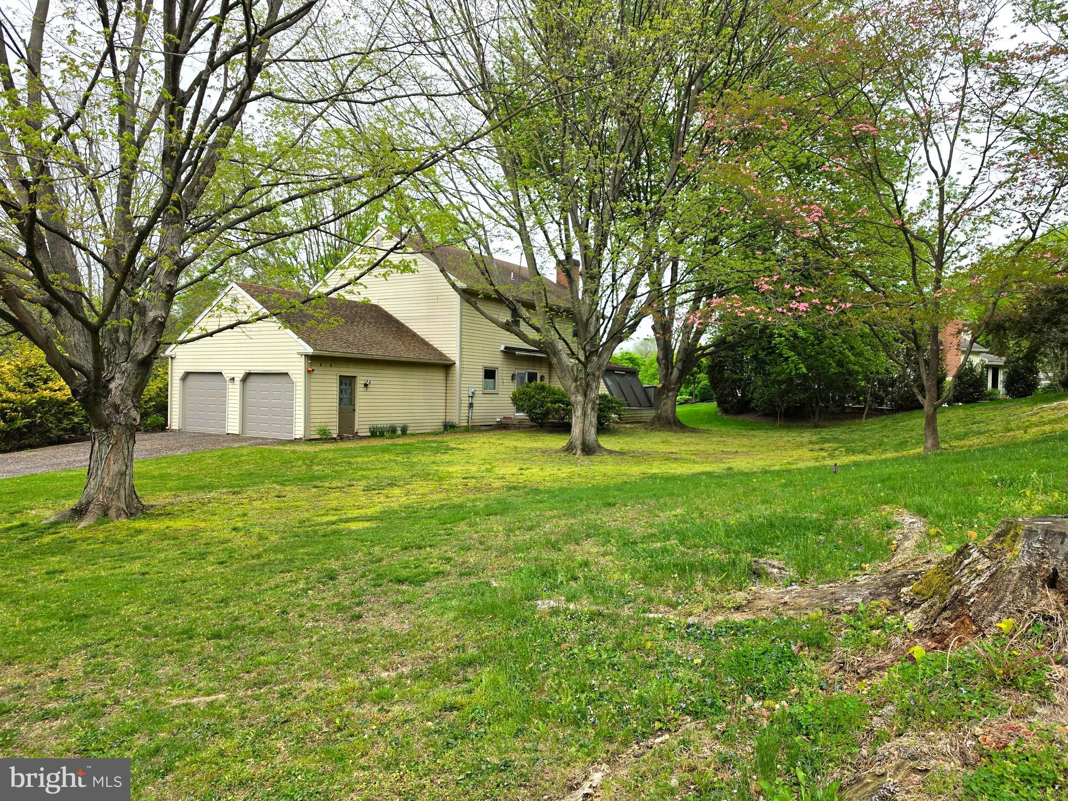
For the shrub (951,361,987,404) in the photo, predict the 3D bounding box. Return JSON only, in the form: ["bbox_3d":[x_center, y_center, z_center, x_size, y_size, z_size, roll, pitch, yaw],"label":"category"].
[{"bbox_3d":[21.788,-0.918,35.500,1.720,2.130,1.700,2,1,31],"label":"shrub"}]

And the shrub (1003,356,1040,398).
[{"bbox_3d":[24.762,-1.228,36.000,1.800,2.220,1.750,2,1,34],"label":"shrub"}]

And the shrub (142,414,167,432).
[{"bbox_3d":[-13.398,0.797,25.100,0.860,0.680,0.800,1,1,-28],"label":"shrub"}]

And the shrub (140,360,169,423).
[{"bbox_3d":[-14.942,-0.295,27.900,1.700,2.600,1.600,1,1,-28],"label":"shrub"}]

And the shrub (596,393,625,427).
[{"bbox_3d":[2.891,0.385,29.800,1.900,1.440,1.750,1,1,6],"label":"shrub"}]

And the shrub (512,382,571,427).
[{"bbox_3d":[0.297,0.149,28.100,2.480,1.790,2.200,1,1,1],"label":"shrub"}]

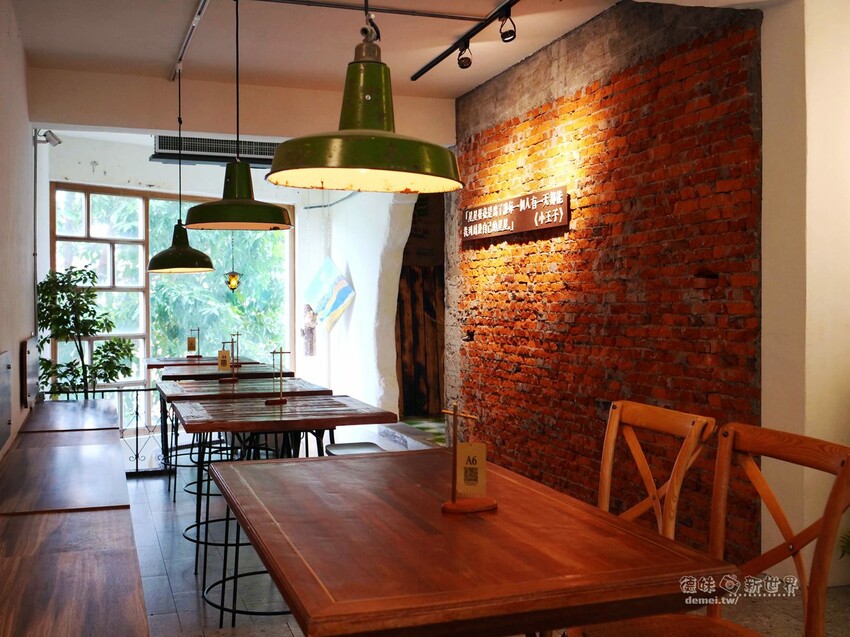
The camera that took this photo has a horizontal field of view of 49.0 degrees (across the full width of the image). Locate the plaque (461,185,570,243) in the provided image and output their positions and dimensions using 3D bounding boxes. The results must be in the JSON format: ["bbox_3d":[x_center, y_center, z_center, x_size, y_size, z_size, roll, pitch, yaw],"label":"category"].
[{"bbox_3d":[0.619,-0.739,6.759,0.035,0.245,1.823,-1,1,-19],"label":"plaque"}]

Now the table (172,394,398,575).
[{"bbox_3d":[-0.580,0.788,3.686,0.755,0.880,0.715,-1,1,-19],"label":"table"}]

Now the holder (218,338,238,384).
[{"bbox_3d":[-1.005,0.217,4.778,0.115,0.225,0.060,-1,1,-22],"label":"holder"}]

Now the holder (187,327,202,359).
[{"bbox_3d":[-1.548,0.165,6.262,0.100,0.210,0.055,-1,1,-19],"label":"holder"}]

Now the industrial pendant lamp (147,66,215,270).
[{"bbox_3d":[-1.780,-1.075,6.790,0.460,1.480,0.460,-1,1,-19],"label":"industrial pendant lamp"}]

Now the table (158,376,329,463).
[{"bbox_3d":[-0.894,0.774,4.544,0.745,0.880,0.740,-1,1,-19],"label":"table"}]

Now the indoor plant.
[{"bbox_3d":[-2.856,0.324,7.803,0.850,1.550,0.820,-1,1,-19],"label":"indoor plant"}]

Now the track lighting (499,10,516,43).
[{"bbox_3d":[0.442,-1.571,5.000,0.085,0.170,0.080,-1,1,-39],"label":"track lighting"}]

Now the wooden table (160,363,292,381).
[{"bbox_3d":[-1.144,0.716,5.265,0.693,0.850,0.632,-1,1,-19],"label":"wooden table"}]

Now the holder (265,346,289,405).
[{"bbox_3d":[-0.564,0.222,3.561,0.105,0.215,0.055,-1,1,-19],"label":"holder"}]

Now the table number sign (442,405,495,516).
[{"bbox_3d":[0.088,0.277,1.846,0.108,0.206,0.055,-1,1,-14],"label":"table number sign"}]

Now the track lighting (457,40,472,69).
[{"bbox_3d":[0.258,-1.724,6.092,0.098,0.170,0.098,-1,1,-19],"label":"track lighting"}]

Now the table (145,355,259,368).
[{"bbox_3d":[-1.603,0.738,6.617,0.745,0.880,0.745,-1,1,-19],"label":"table"}]

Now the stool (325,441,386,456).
[{"bbox_3d":[-0.381,0.991,5.091,0.360,0.570,0.410,-1,1,-19],"label":"stool"}]

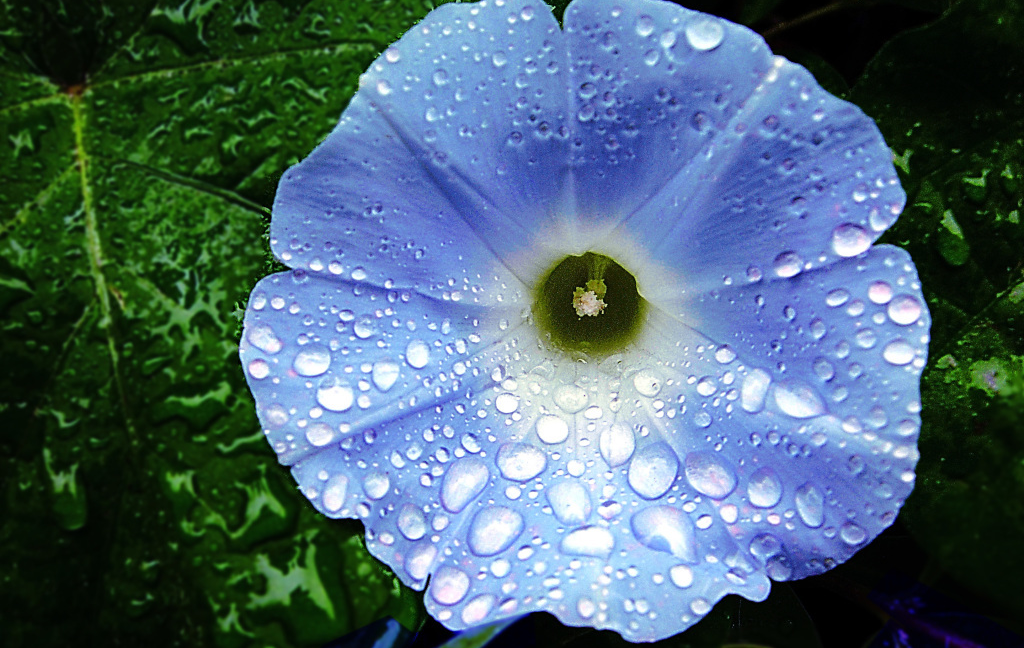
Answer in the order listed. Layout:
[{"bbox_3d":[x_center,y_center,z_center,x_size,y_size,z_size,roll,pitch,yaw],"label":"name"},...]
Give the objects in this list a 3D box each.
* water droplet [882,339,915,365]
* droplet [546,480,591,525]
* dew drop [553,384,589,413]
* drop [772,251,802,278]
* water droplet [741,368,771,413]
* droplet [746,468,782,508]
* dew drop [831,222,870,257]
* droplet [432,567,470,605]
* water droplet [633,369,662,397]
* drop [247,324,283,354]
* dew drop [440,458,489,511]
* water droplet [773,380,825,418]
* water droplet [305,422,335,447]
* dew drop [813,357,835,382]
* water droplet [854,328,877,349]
[{"bbox_3d":[0.047,0.003,0.130,0.004,0.002,0.003,-5,73,16],"label":"water droplet"},{"bbox_3d":[0.007,0.023,0.136,0.006,0.002,0.006,0,72,-1],"label":"droplet"},{"bbox_3d":[0.008,0.009,0.135,0.004,0.002,0.004,1,60,-3],"label":"dew drop"},{"bbox_3d":[0.034,-0.007,0.132,0.004,0.002,0.004,-2,80,11],"label":"drop"},{"bbox_3d":[0.031,0.009,0.135,0.003,0.002,0.006,14,80,23],"label":"water droplet"},{"bbox_3d":[0.032,0.021,0.136,0.004,0.002,0.005,-10,74,6],"label":"droplet"},{"bbox_3d":[0.043,-0.011,0.135,0.005,0.002,0.004,0,86,12],"label":"dew drop"},{"bbox_3d":[-0.007,0.030,0.121,0.004,0.002,0.005,37,68,10],"label":"droplet"},{"bbox_3d":[0.017,0.007,0.132,0.004,0.002,0.004,-3,68,8],"label":"water droplet"},{"bbox_3d":[-0.030,0.002,0.130,0.005,0.002,0.003,37,67,-5],"label":"drop"},{"bbox_3d":[-0.006,0.019,0.126,0.005,0.002,0.007,30,67,5],"label":"dew drop"},{"bbox_3d":[0.035,0.009,0.130,0.007,0.003,0.004,23,78,23],"label":"water droplet"},{"bbox_3d":[-0.024,0.014,0.135,0.004,0.002,0.003,0,78,-11],"label":"water droplet"},{"bbox_3d":[0.038,0.005,0.128,0.003,0.001,0.003,-3,74,11],"label":"dew drop"},{"bbox_3d":[0.045,0.002,0.136,0.003,0.001,0.003,0,82,12],"label":"water droplet"}]

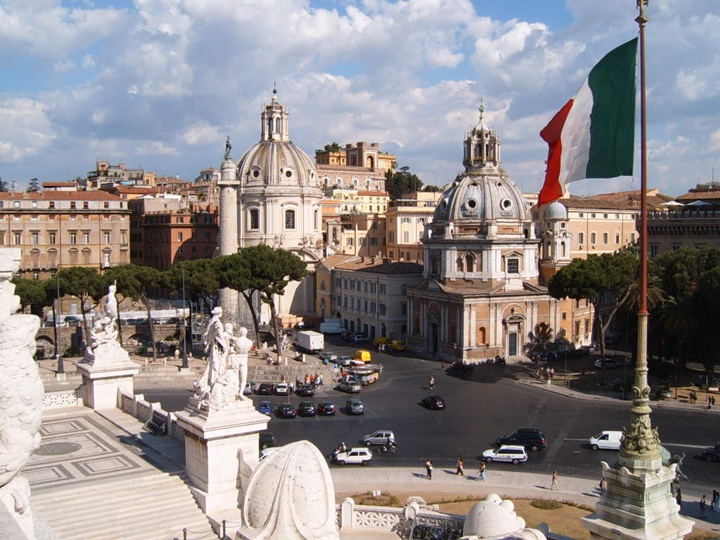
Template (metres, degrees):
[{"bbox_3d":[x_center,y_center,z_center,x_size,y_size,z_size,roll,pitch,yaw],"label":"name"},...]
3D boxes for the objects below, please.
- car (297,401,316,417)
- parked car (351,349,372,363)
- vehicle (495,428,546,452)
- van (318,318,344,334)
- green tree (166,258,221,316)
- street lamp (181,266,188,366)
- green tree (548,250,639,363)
[{"bbox_3d":[-6.590,17.099,96.407,1.650,1.500,3.800,-1,2,-15],"label":"car"},{"bbox_3d":[0.411,15.207,137.912,1.750,1.950,4.200,-1,3,-26],"label":"parked car"},{"bbox_3d":[16.814,17.608,80.252,4.700,1.780,1.920,1,2,22],"label":"vehicle"},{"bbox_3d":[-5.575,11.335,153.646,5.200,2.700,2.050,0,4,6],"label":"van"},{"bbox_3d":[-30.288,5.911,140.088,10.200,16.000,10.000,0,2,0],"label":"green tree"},{"bbox_3d":[-26.071,7.155,114.695,0.850,14.925,0.850,0,3,0],"label":"street lamp"},{"bbox_3d":[36.564,5.998,119.327,13.764,18.059,13.196,1,4,17],"label":"green tree"}]

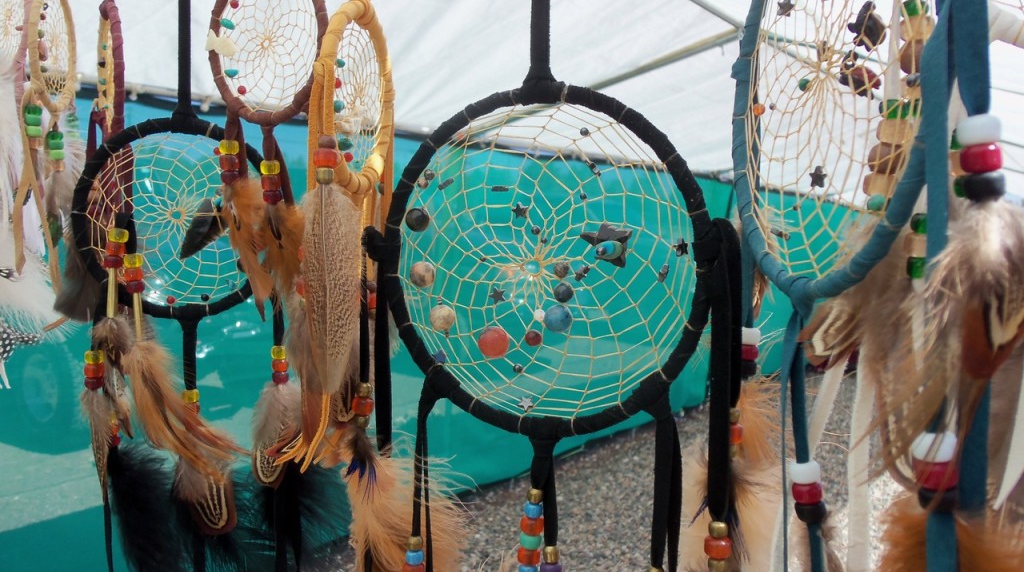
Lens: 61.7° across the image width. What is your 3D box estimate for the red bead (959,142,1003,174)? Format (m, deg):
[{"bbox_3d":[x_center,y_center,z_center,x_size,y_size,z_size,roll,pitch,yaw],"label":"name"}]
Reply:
[{"bbox_3d":[0.115,-0.031,0.211,0.009,0.006,0.009,-7,-1,29],"label":"red bead"}]

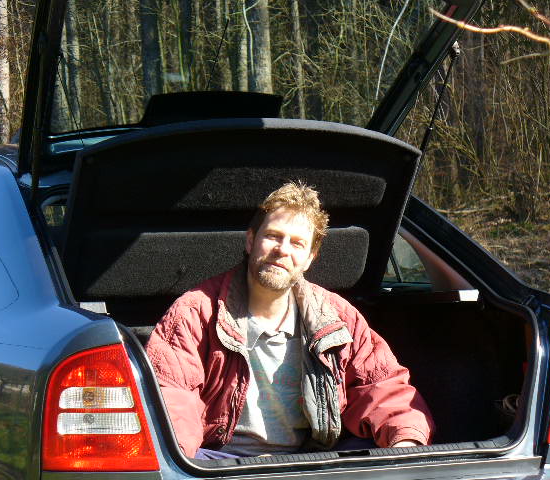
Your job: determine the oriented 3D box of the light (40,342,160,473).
[{"bbox_3d":[-0.418,0.402,5.230,0.250,0.300,0.170,-2,5,-14],"label":"light"}]

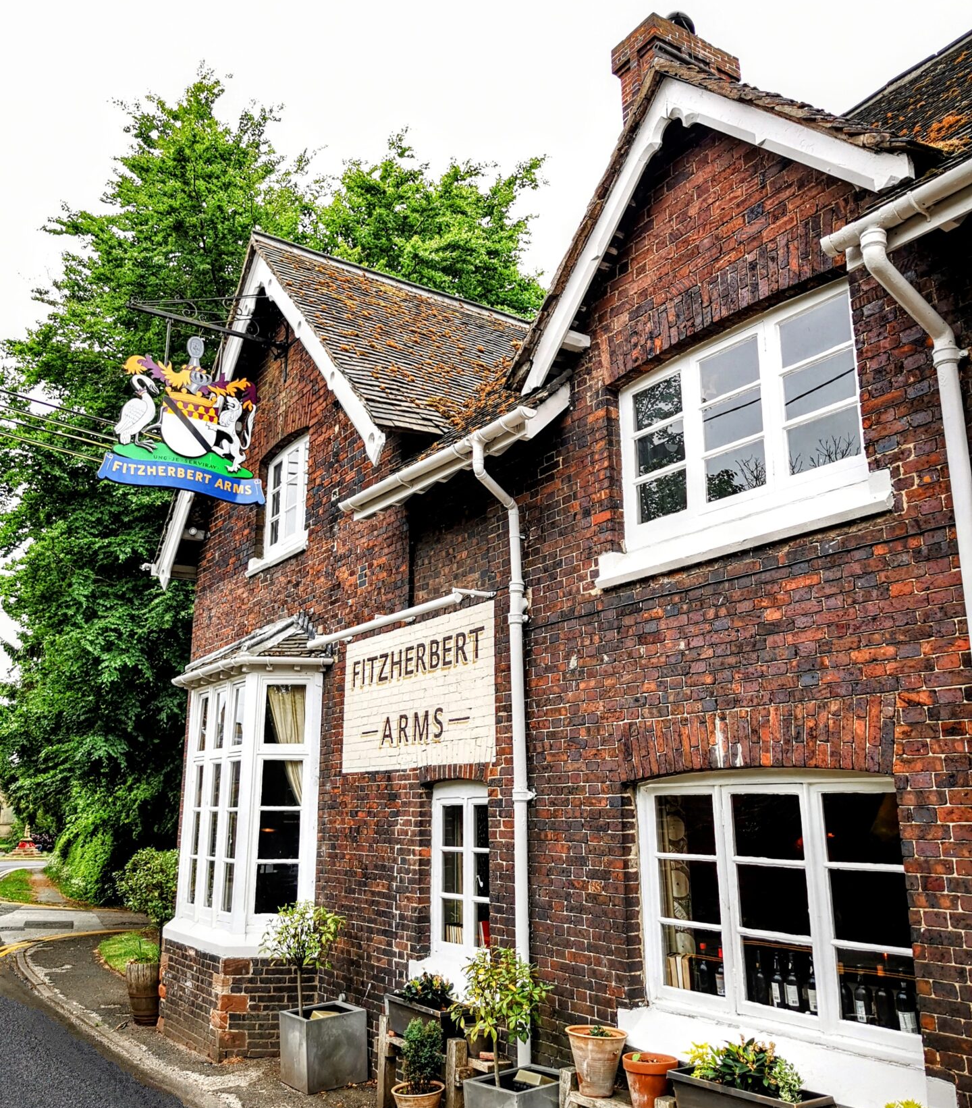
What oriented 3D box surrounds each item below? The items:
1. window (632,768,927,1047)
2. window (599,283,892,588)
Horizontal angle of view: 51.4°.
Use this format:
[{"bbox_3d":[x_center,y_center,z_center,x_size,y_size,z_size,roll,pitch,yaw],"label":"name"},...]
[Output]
[{"bbox_3d":[1.420,1.735,5.126,0.130,1.210,1.750,9,-17,-34],"label":"window"},{"bbox_3d":[1.355,-0.622,5.632,0.240,1.330,2.000,9,-17,-34],"label":"window"}]

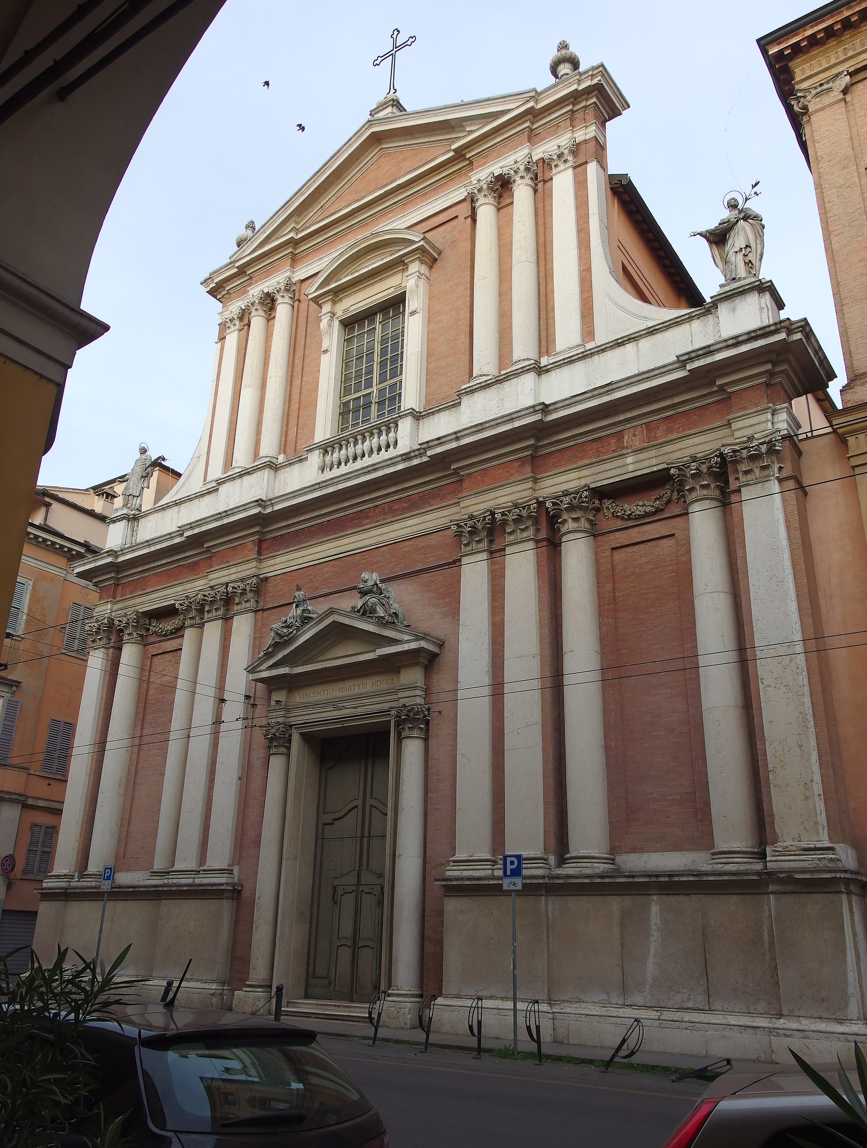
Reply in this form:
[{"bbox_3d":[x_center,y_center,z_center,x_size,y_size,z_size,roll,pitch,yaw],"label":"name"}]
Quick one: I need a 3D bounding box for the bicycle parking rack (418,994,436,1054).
[{"bbox_3d":[-0.118,7.495,15.614,0.220,0.880,0.420,-14,-26,33],"label":"bicycle parking rack"}]

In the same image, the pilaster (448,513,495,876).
[{"bbox_3d":[0.934,2.534,21.516,1.120,8.393,0.406,-14,-26,33],"label":"pilaster"}]

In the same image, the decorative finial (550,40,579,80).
[{"bbox_3d":[3.853,-15.061,27.501,0.875,1.771,0.875,1,-22,0],"label":"decorative finial"}]

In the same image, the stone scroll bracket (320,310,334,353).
[{"bbox_3d":[-3.262,-7.315,28.527,0.450,1.230,0.280,-14,-26,34],"label":"stone scroll bracket"}]

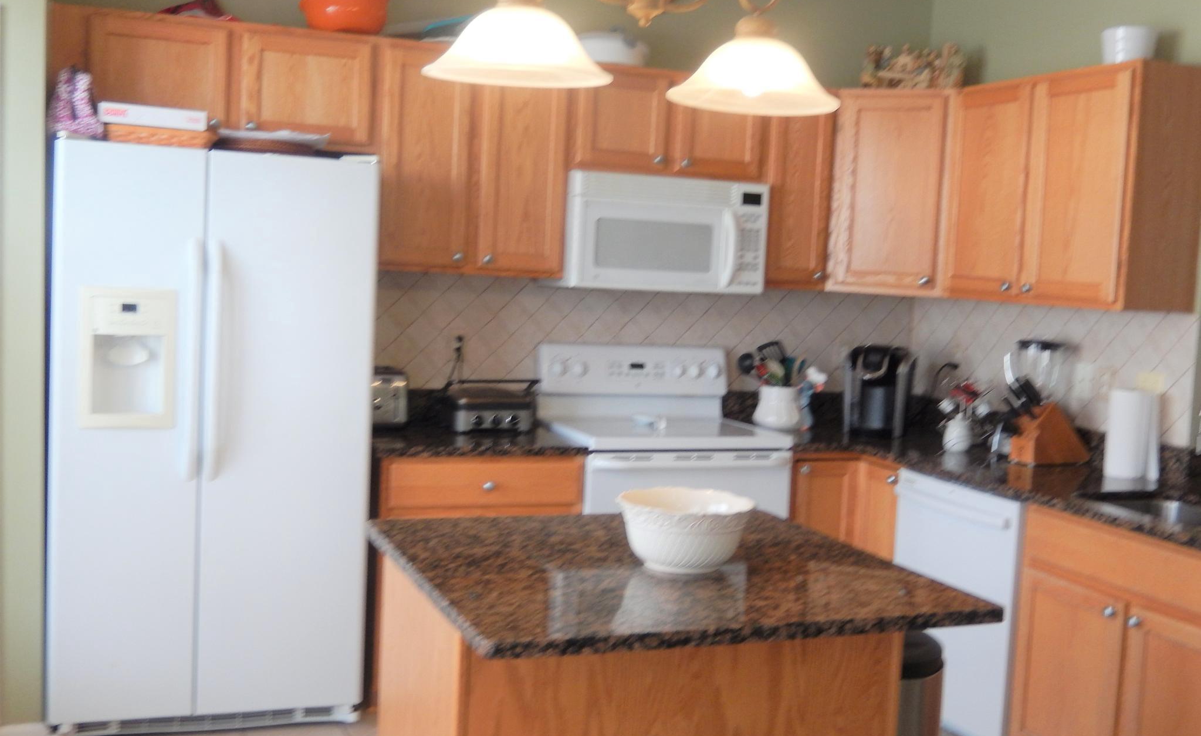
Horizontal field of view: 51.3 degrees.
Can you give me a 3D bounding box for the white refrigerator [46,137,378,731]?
[{"bbox_3d":[-1.239,0.221,3.960,0.904,1.795,0.709,1,5,-22],"label":"white refrigerator"}]

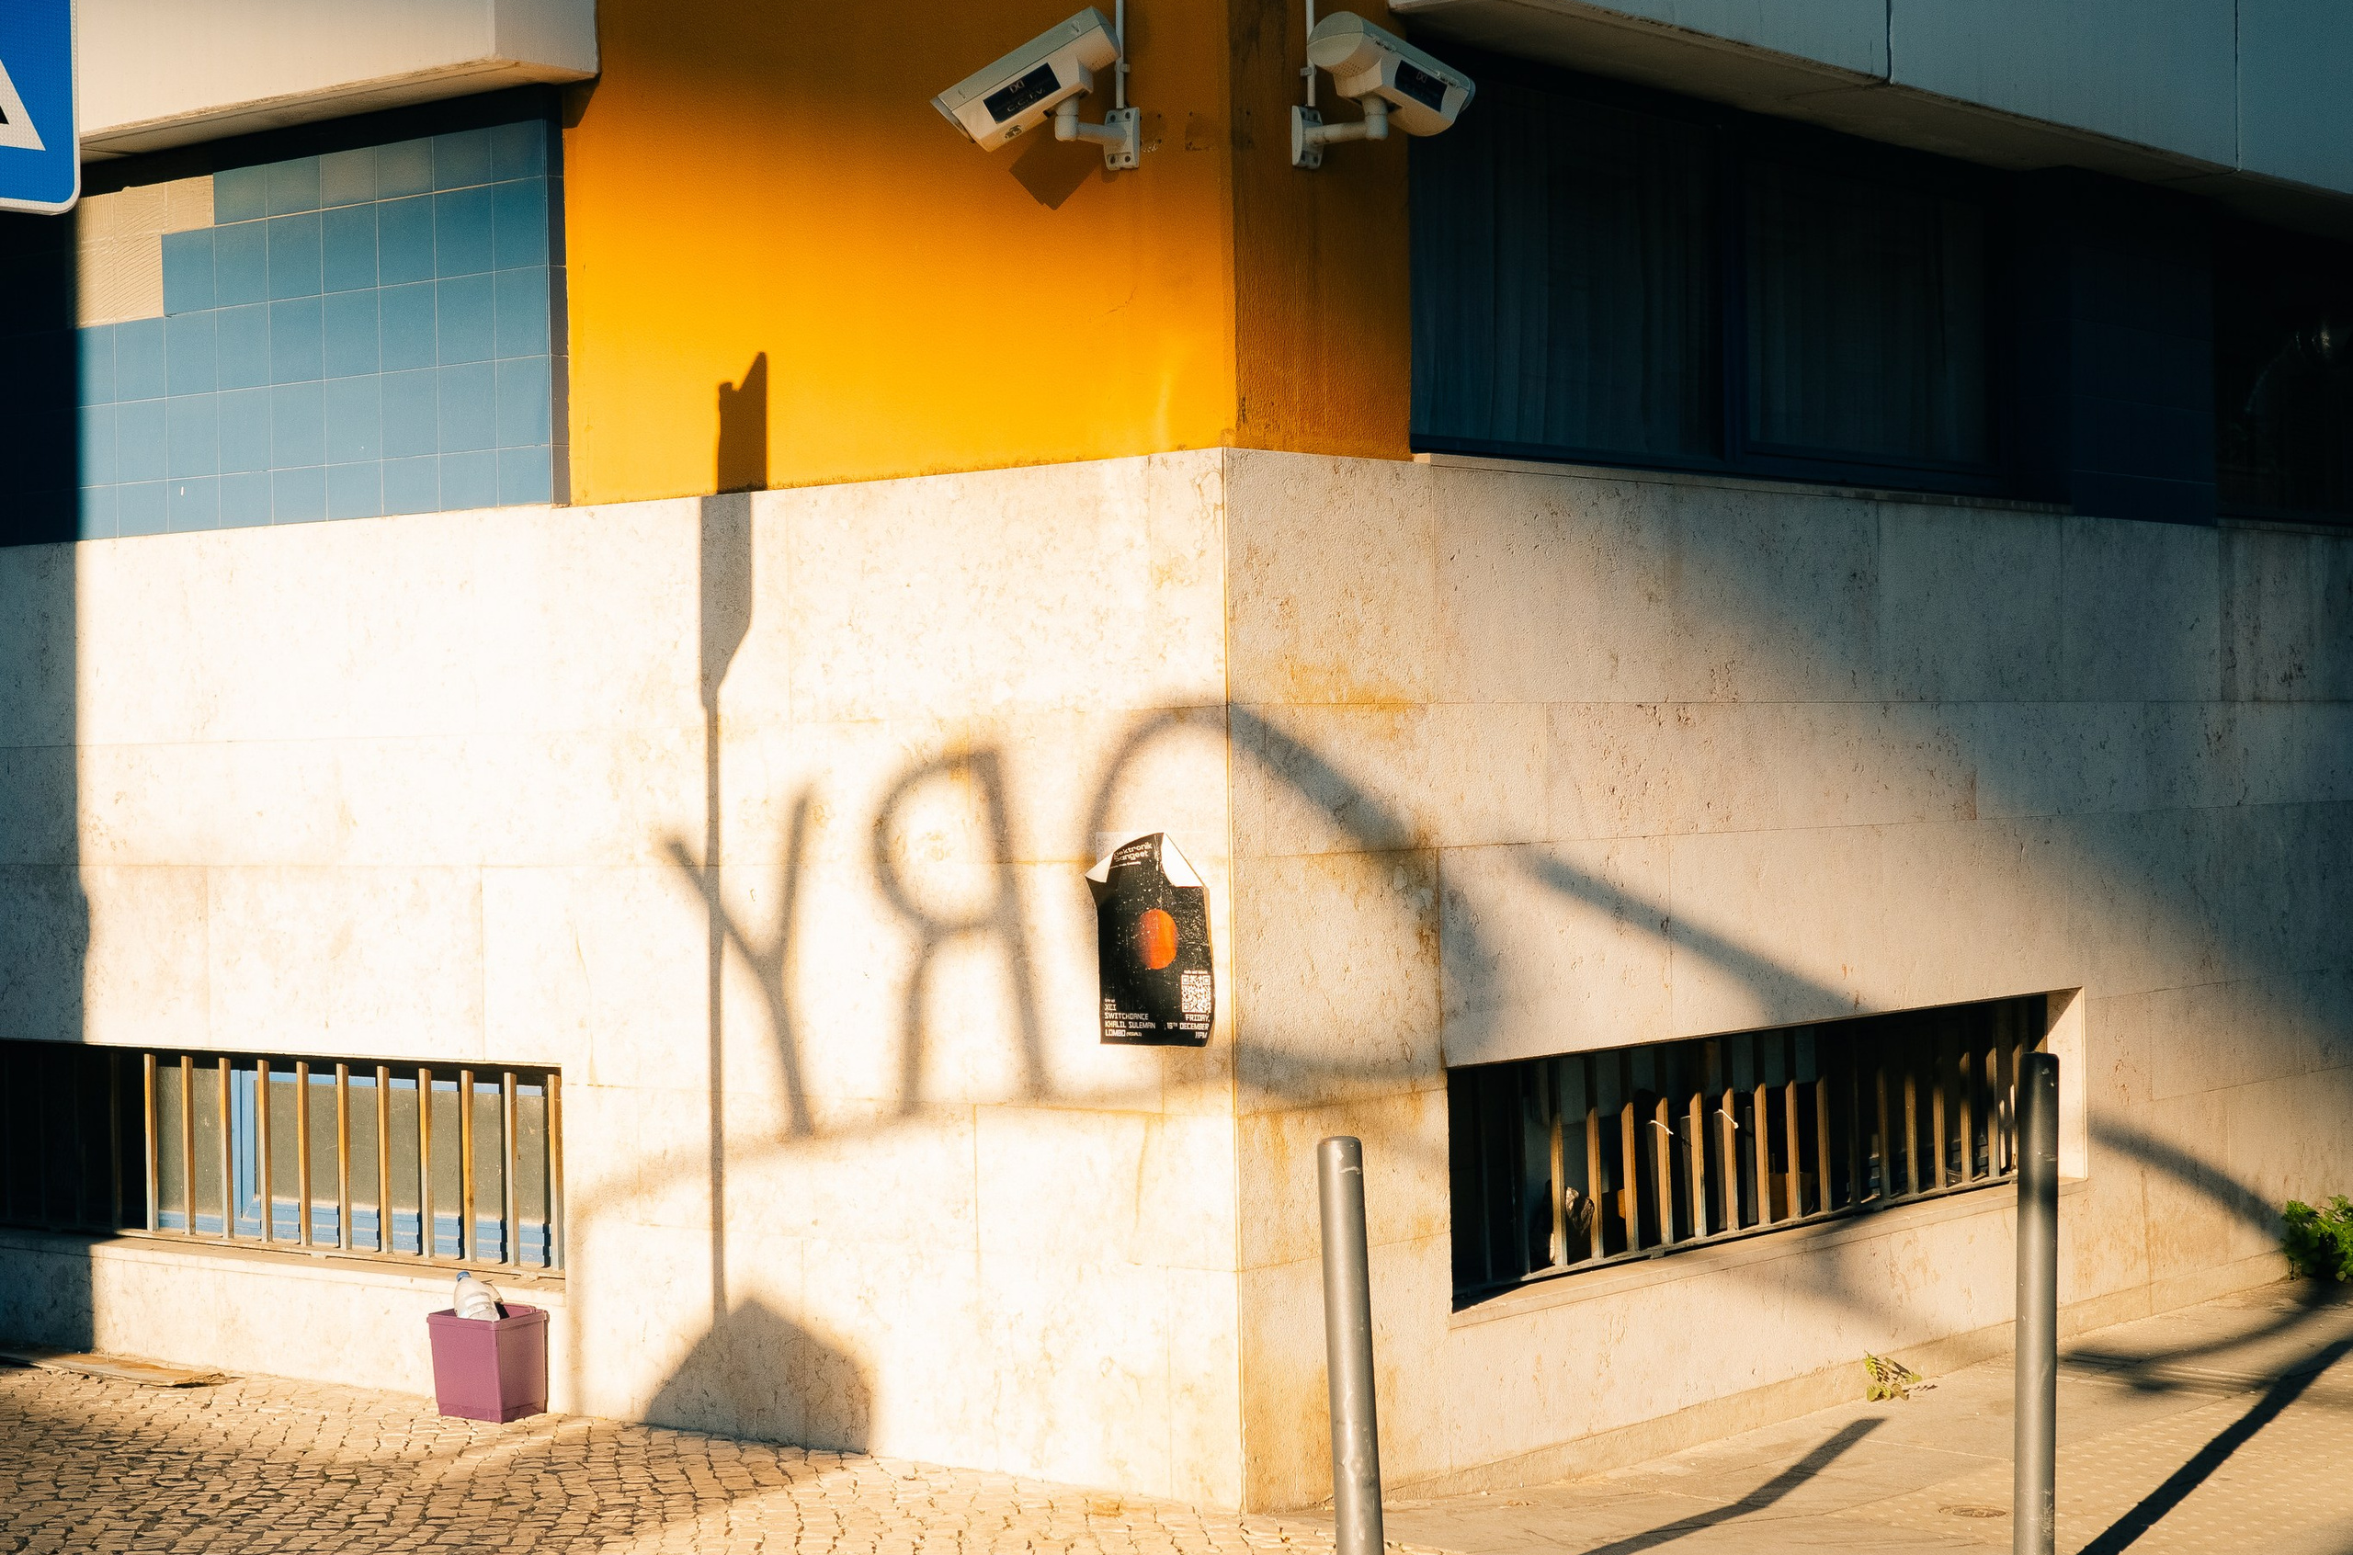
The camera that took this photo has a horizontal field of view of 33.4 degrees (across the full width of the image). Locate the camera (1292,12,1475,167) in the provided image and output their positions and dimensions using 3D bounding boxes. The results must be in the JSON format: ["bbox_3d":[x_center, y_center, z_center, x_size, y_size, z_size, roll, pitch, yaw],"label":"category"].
[{"bbox_3d":[0.383,-1.365,7.950,0.340,0.270,0.250,17,-13,-43],"label":"camera"}]

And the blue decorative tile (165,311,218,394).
[{"bbox_3d":[-2.448,-1.059,9.746,0.200,0.200,0.010,-1,1,38],"label":"blue decorative tile"}]

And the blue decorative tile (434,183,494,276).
[{"bbox_3d":[-1.619,-1.238,8.928,0.194,0.198,0.010,-1,0,39],"label":"blue decorative tile"}]

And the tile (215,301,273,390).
[{"bbox_3d":[-2.287,-1.055,9.618,0.200,0.200,0.010,-1,1,38],"label":"tile"}]

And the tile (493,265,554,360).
[{"bbox_3d":[-1.469,-1.039,8.812,0.182,0.198,0.010,-1,0,39],"label":"tile"}]

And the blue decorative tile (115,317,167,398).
[{"bbox_3d":[-2.615,-1.058,9.917,0.198,0.200,0.010,-1,0,37],"label":"blue decorative tile"}]

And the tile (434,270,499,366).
[{"bbox_3d":[-1.615,-1.037,8.929,0.194,0.198,0.010,-1,0,39],"label":"tile"}]

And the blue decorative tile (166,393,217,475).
[{"bbox_3d":[-2.454,-0.853,9.800,0.198,0.200,0.010,-1,0,37],"label":"blue decorative tile"}]

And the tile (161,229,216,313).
[{"bbox_3d":[-2.464,-1.263,9.799,0.198,0.200,0.010,-1,0,37],"label":"tile"}]

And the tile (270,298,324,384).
[{"bbox_3d":[-2.083,-1.030,9.302,0.199,0.198,0.010,-1,0,39],"label":"tile"}]

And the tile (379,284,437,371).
[{"bbox_3d":[-1.806,-1.062,9.236,0.200,0.200,0.010,-1,1,38],"label":"tile"}]

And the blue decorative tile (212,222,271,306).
[{"bbox_3d":[-2.244,-1.229,9.425,0.197,0.198,0.010,-1,0,39],"label":"blue decorative tile"}]

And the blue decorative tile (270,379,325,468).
[{"bbox_3d":[-2.128,-0.858,9.496,0.200,0.200,0.010,-1,1,38],"label":"blue decorative tile"}]

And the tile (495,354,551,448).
[{"bbox_3d":[-1.465,-0.839,8.813,0.182,0.198,0.010,-1,0,39],"label":"tile"}]

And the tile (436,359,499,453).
[{"bbox_3d":[-1.644,-0.862,9.112,0.200,0.200,0.010,-1,1,38],"label":"tile"}]

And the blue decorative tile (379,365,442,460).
[{"bbox_3d":[-1.821,-0.864,9.329,0.198,0.200,0.010,-1,0,37],"label":"blue decorative tile"}]

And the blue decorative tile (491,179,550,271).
[{"bbox_3d":[-1.506,-1.267,8.992,0.187,0.200,0.010,-1,1,38],"label":"blue decorative tile"}]

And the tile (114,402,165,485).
[{"bbox_3d":[-2.617,-0.843,9.922,0.198,0.200,0.010,-1,0,37],"label":"tile"}]

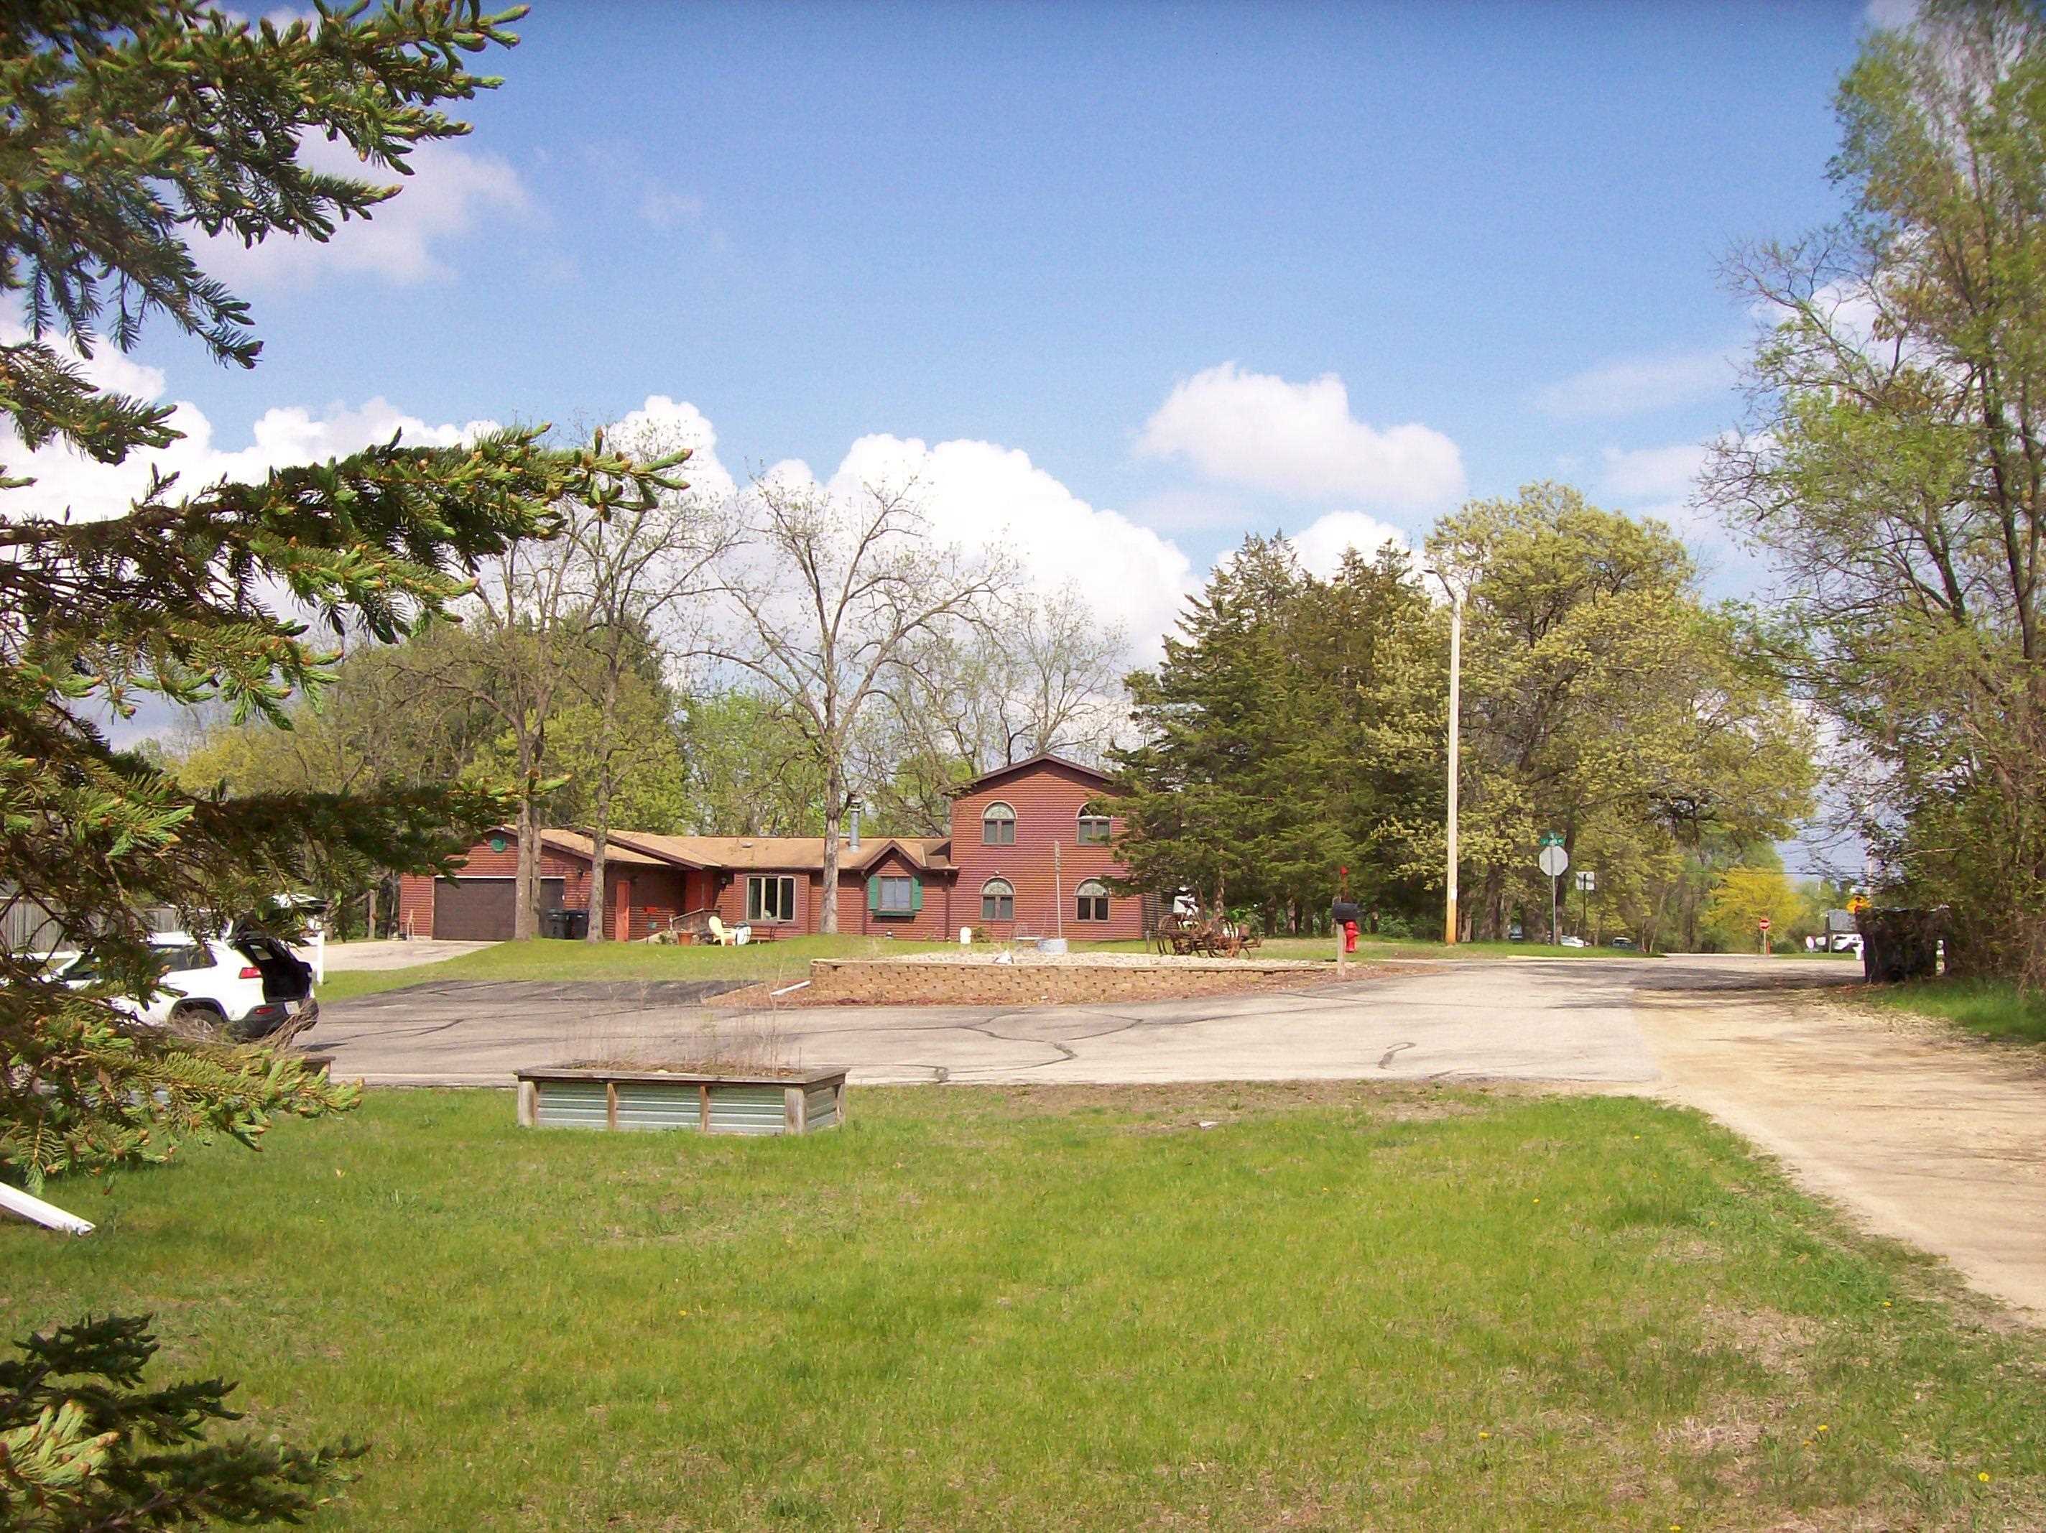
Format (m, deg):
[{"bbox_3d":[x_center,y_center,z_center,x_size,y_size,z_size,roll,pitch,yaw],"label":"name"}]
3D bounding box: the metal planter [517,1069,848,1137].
[{"bbox_3d":[-2.302,2.281,14.645,2.000,0.360,1.200,0,-4,10],"label":"metal planter"}]

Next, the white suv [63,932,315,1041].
[{"bbox_3d":[-12.750,3.280,31.300,4.620,1.690,1.860,0,-4,14],"label":"white suv"}]

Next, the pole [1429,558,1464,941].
[{"bbox_3d":[10.814,-0.244,54.302,1.200,9.600,0.350,4,-5,-37],"label":"pole"}]

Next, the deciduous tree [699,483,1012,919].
[{"bbox_3d":[-4.986,-1.806,65.438,9.100,13.900,9.000,1,-4,0],"label":"deciduous tree"}]

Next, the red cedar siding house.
[{"bbox_3d":[-8.005,3.235,79.385,26.300,6.800,13.500,0,-4,13],"label":"red cedar siding house"}]

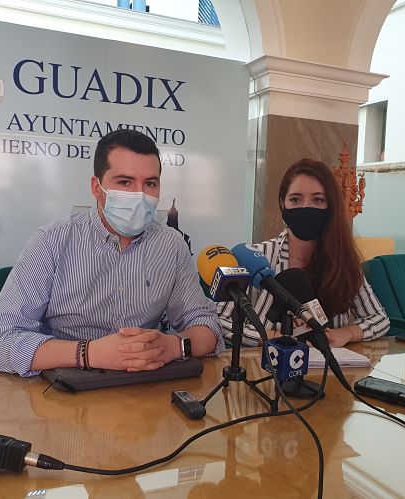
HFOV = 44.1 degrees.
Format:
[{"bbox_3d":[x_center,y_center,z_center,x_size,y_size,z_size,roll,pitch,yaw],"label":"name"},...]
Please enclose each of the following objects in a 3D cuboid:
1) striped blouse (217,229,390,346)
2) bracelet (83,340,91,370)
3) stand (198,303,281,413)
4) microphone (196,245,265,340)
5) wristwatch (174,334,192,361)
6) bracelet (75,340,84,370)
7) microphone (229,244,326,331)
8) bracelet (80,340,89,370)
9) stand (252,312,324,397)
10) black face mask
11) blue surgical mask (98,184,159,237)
[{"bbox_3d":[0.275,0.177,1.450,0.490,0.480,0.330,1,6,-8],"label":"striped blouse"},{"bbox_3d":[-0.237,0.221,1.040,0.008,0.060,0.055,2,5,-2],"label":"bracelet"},{"bbox_3d":[0.071,0.194,0.950,0.140,0.190,0.125,0,6,-18],"label":"stand"},{"bbox_3d":[0.058,0.081,0.955,0.085,0.085,0.260,0,30,-23],"label":"microphone"},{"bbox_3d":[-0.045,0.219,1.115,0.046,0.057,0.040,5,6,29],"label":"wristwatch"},{"bbox_3d":[-0.255,0.221,1.040,0.010,0.060,0.055,2,5,-2],"label":"bracelet"},{"bbox_3d":[0.143,0.076,0.990,0.085,0.085,0.275,-2,32,-35],"label":"microphone"},{"bbox_3d":[-0.244,0.221,1.040,0.009,0.060,0.055,2,5,-2],"label":"bracelet"},{"bbox_3d":[0.172,0.205,1.015,0.135,0.160,0.120,0,6,-18],"label":"stand"},{"bbox_3d":[0.281,-0.070,1.350,0.130,0.100,0.085,3,6,8],"label":"black face mask"},{"bbox_3d":[-0.168,-0.087,1.150,0.145,0.115,0.100,-1,6,-25],"label":"blue surgical mask"}]

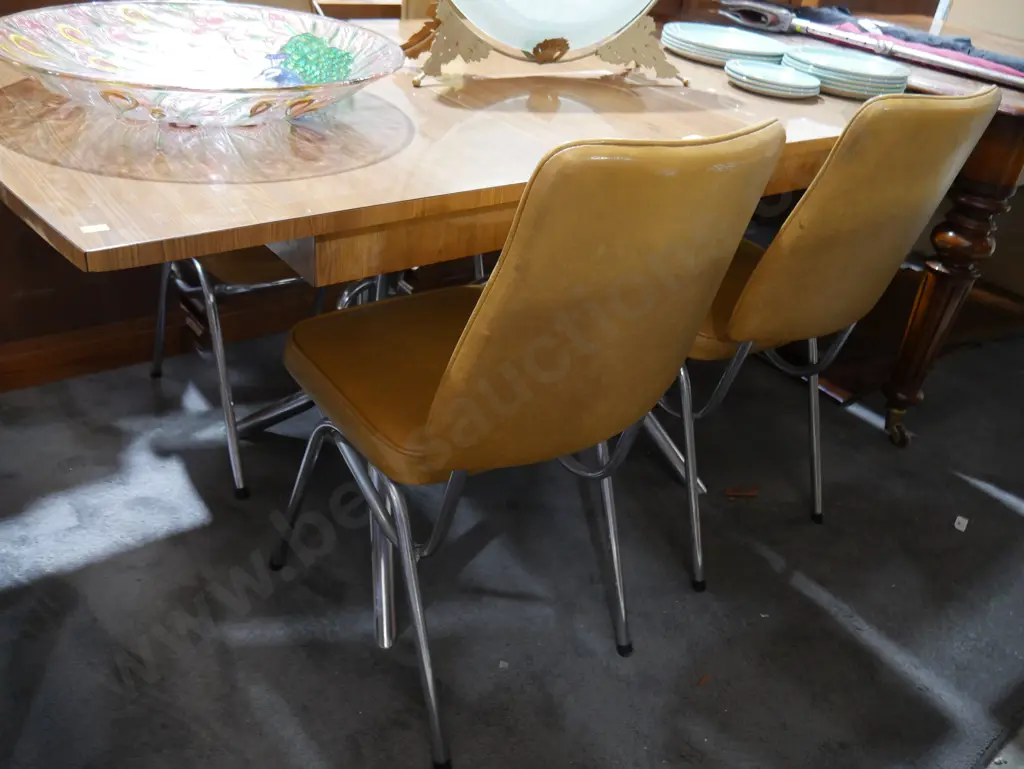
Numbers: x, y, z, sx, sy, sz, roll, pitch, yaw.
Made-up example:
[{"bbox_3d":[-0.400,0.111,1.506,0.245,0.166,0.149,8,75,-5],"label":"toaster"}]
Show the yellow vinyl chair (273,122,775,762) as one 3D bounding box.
[{"bbox_3d":[-0.039,0.018,1.117,0.410,0.850,0.530,-19,41,-36],"label":"yellow vinyl chair"}]

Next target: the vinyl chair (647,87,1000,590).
[{"bbox_3d":[0.387,-0.144,1.462,0.410,0.850,0.530,-18,40,-35],"label":"vinyl chair"}]

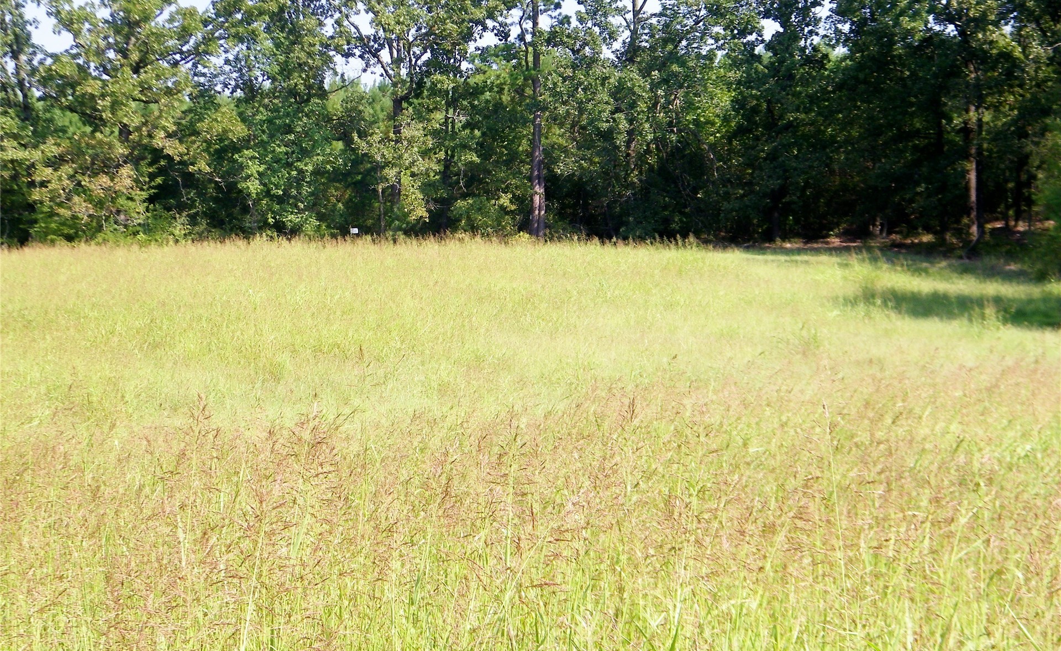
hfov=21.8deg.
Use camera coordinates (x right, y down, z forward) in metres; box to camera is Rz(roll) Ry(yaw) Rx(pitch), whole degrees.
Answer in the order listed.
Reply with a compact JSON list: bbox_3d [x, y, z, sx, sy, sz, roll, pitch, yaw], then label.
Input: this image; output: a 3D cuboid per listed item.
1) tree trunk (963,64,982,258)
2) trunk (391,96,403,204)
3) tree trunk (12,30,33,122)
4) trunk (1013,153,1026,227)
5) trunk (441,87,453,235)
[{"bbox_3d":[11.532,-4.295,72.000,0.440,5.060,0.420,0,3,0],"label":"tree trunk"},{"bbox_3d":[-4.051,-5.174,84.000,0.350,3.560,0.350,0,3,0],"label":"trunk"},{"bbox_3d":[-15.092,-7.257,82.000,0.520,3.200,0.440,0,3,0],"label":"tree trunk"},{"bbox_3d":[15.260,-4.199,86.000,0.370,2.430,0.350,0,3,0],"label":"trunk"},{"bbox_3d":[-2.597,-5.104,86.000,0.340,4.550,0.340,0,3,0],"label":"trunk"}]

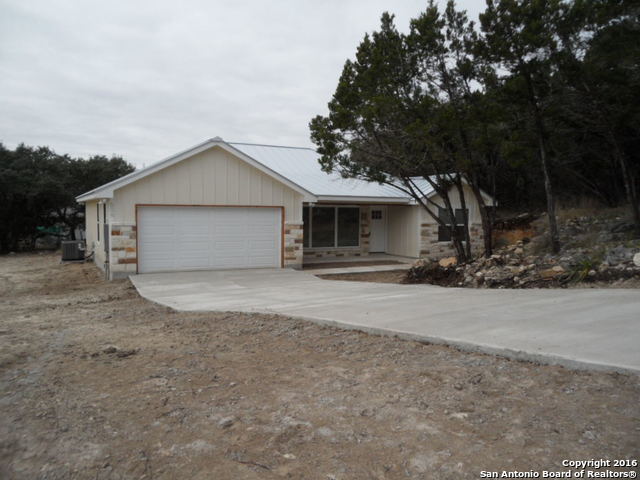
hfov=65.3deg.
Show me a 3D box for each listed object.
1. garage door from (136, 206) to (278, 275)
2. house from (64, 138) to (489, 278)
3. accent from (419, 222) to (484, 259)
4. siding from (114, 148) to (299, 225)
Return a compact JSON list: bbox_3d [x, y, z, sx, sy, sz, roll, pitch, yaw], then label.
[{"bbox_3d":[-3.527,-0.036,16.720,4.880,2.130,0.100,-1,2,-28],"label":"garage door"},{"bbox_3d":[-1.331,-1.843,24.171,18.150,5.450,12.150,-1,2,-28],"label":"house"},{"bbox_3d":[6.393,0.024,23.939,4.100,1.590,0.200,-1,2,-28],"label":"accent"},{"bbox_3d":[-3.475,-1.820,16.653,6.490,2.660,0.150,-1,2,-28],"label":"siding"}]

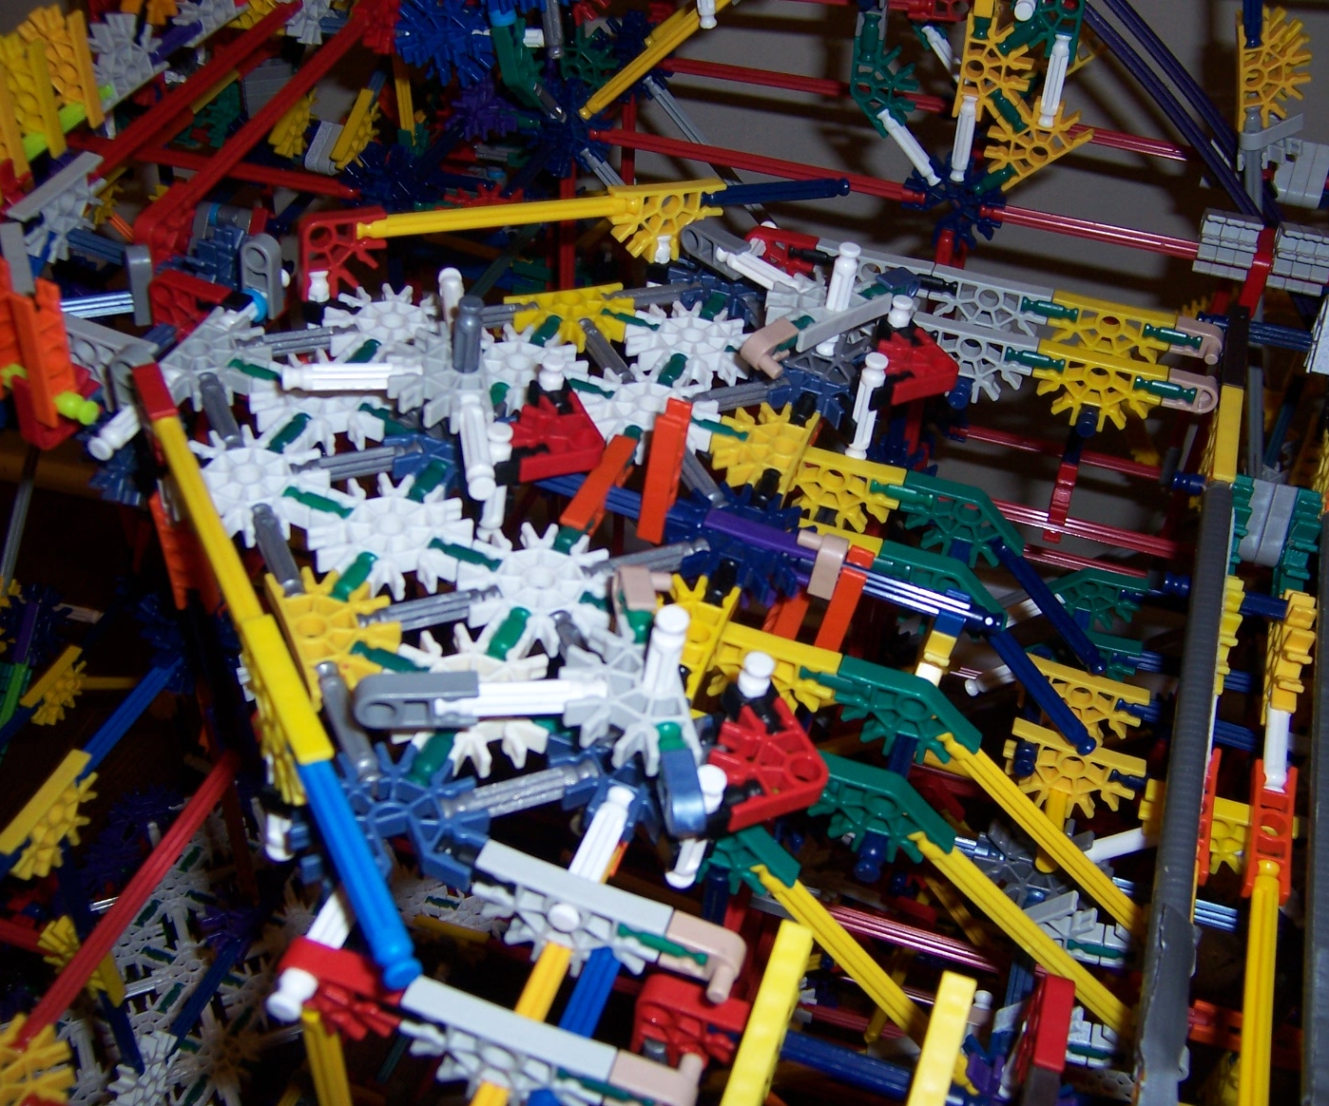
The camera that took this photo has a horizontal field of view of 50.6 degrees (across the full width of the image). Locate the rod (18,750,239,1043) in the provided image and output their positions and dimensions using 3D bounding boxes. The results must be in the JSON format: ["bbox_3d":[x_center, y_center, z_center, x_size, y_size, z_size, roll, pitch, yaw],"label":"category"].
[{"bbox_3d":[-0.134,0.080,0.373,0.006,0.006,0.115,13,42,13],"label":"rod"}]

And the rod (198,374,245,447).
[{"bbox_3d":[-0.109,-0.033,0.348,0.006,0.006,0.033,-13,47,-24],"label":"rod"}]

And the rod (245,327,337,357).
[{"bbox_3d":[-0.098,-0.057,0.378,0.033,0.006,0.006,-13,47,-24],"label":"rod"}]

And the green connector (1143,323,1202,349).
[{"bbox_3d":[0.155,-0.067,0.430,0.017,0.006,0.006,12,34,11],"label":"green connector"}]

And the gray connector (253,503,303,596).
[{"bbox_3d":[-0.087,0.001,0.317,0.006,0.006,0.033,-13,47,-24],"label":"gray connector"}]

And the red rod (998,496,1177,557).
[{"bbox_3d":[0.149,-0.007,0.487,0.122,0.006,0.006,14,37,16],"label":"red rod"}]

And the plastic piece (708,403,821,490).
[{"bbox_3d":[0.025,-0.029,0.372,0.023,0.006,0.037,19,43,9],"label":"plastic piece"}]

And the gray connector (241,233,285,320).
[{"bbox_3d":[-0.113,-0.078,0.397,0.009,0.023,0.006,19,43,9],"label":"gray connector"}]

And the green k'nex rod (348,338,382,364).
[{"bbox_3d":[-0.081,-0.051,0.379,0.006,0.006,0.017,19,42,9],"label":"green k'nex rod"}]

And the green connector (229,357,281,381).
[{"bbox_3d":[-0.104,-0.046,0.364,0.017,0.006,0.006,19,43,9],"label":"green connector"}]

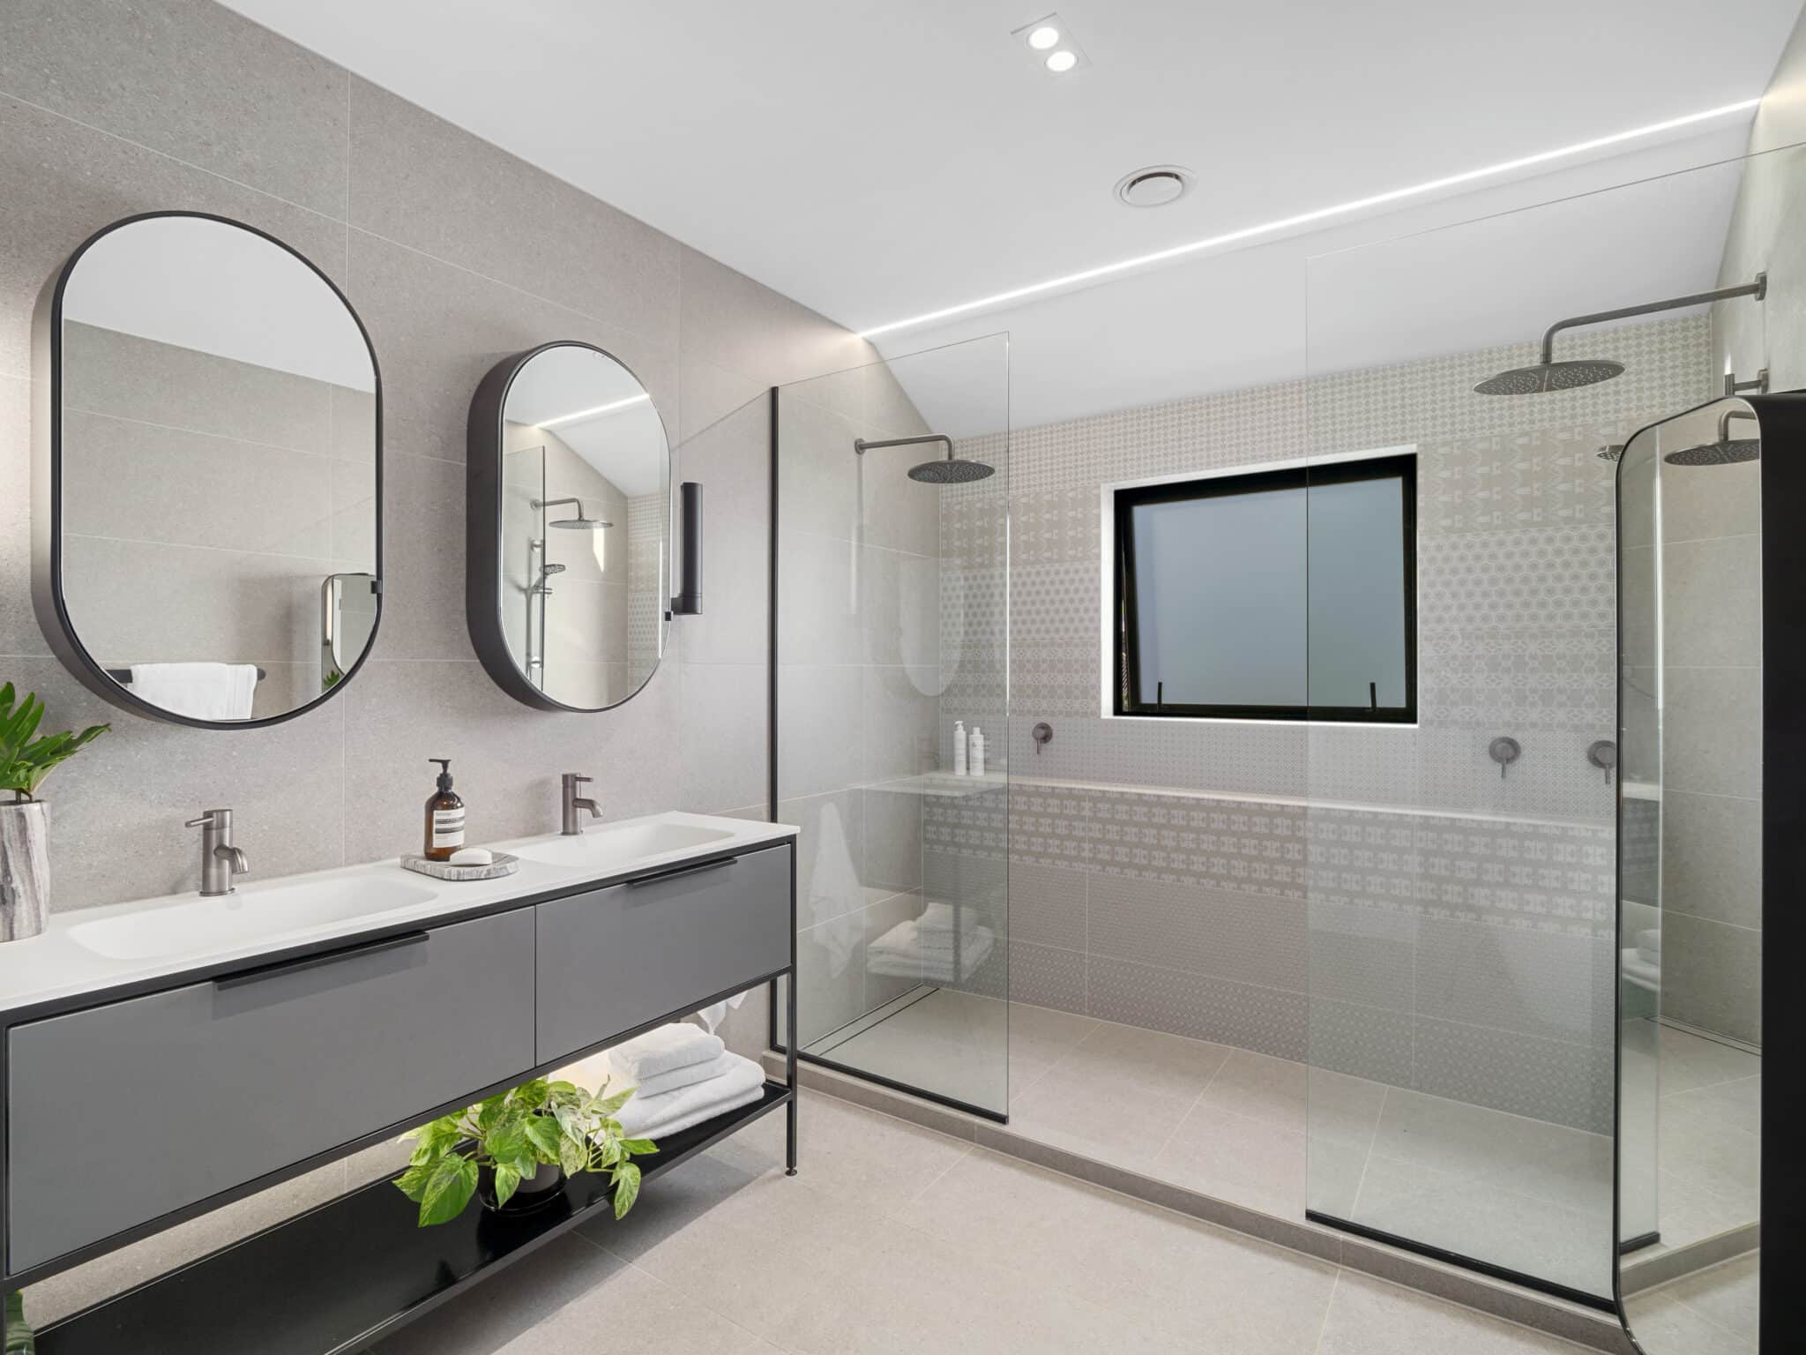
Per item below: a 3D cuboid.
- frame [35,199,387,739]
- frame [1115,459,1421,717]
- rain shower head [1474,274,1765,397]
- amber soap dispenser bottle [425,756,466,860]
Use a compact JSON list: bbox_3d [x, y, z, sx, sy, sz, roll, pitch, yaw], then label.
[{"bbox_3d":[-1.234,-0.355,1.514,0.156,0.887,0.462,0,0,36],"label":"frame"},{"bbox_3d":[1.292,-0.295,3.068,1.018,0.894,0.100,0,0,32],"label":"frame"},{"bbox_3d":[1.645,-0.791,1.942,0.512,0.165,0.285,0,0,34],"label":"rain shower head"},{"bbox_3d":[-0.940,0.271,1.714,0.073,0.203,0.072,0,0,-22],"label":"amber soap dispenser bottle"}]

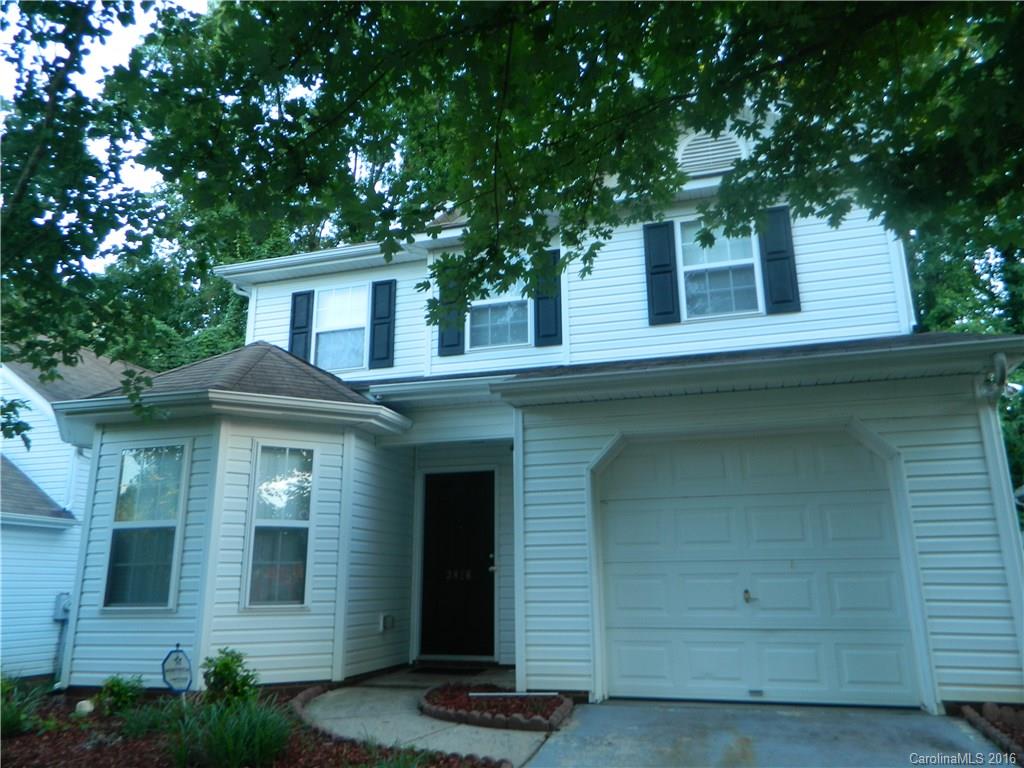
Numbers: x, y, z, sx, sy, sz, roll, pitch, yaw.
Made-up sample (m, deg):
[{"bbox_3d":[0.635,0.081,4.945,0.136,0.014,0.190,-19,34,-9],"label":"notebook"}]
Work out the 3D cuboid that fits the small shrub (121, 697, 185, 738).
[{"bbox_3d":[-2.698,2.495,5.550,0.460,0.280,0.420,6,-16,-24],"label":"small shrub"}]

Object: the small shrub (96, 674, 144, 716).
[{"bbox_3d":[-3.184,2.532,6.030,0.380,0.310,0.360,6,-16,-26],"label":"small shrub"}]

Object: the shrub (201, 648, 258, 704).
[{"bbox_3d":[-2.304,2.393,6.030,0.460,0.440,0.440,4,-15,-19],"label":"shrub"}]

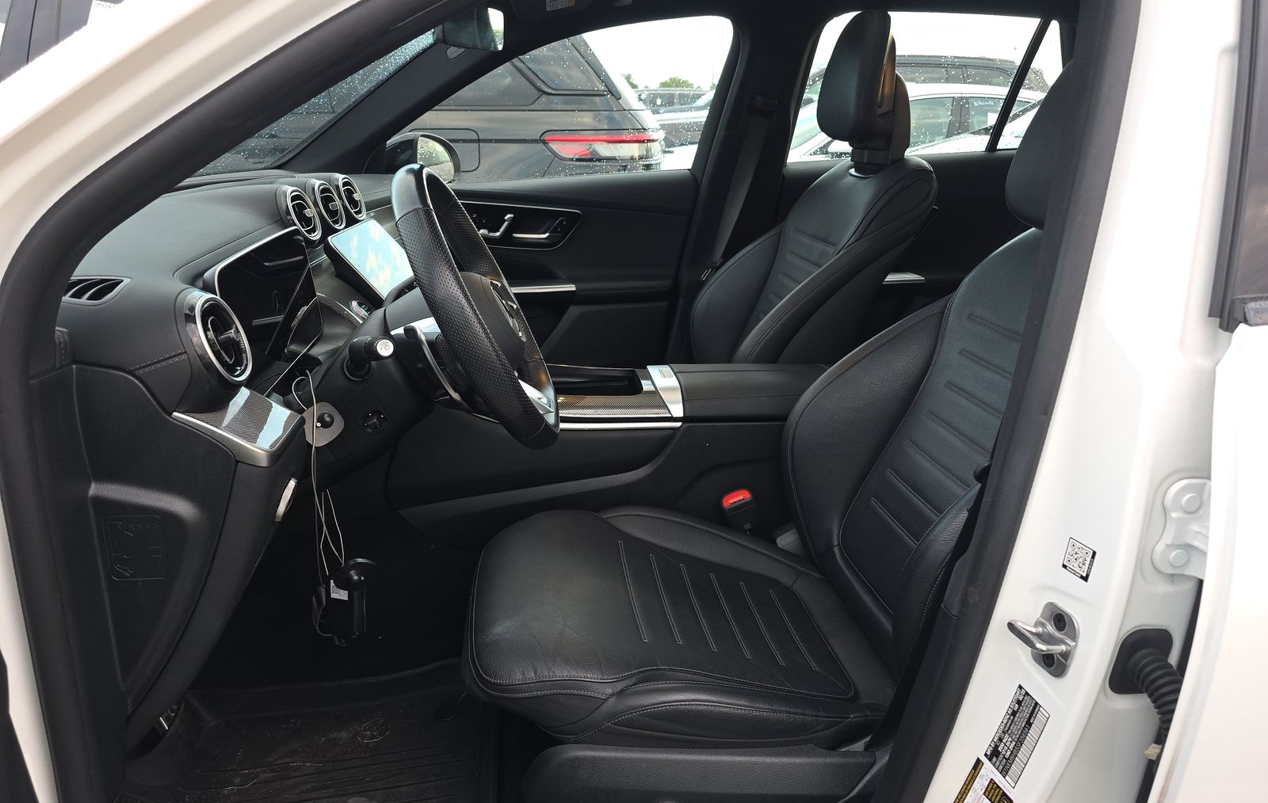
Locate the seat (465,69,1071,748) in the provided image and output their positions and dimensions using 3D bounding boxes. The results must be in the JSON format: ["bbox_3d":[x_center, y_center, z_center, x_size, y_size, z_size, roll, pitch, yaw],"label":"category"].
[{"bbox_3d":[0.228,-0.037,1.094,0.915,0.870,0.545,-3,19,-8],"label":"seat"}]

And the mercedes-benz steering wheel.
[{"bbox_3d":[-0.198,-0.099,1.009,0.090,0.360,0.370,-26,20,3],"label":"mercedes-benz steering wheel"}]

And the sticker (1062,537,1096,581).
[{"bbox_3d":[0.362,0.129,0.685,0.002,0.027,0.027,4,16,-17],"label":"sticker"}]

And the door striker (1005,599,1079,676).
[{"bbox_3d":[0.342,0.198,0.708,0.038,0.062,0.042,11,15,-15],"label":"door striker"}]

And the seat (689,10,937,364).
[{"bbox_3d":[0.108,-0.319,1.766,0.890,0.920,0.540,-3,19,-8],"label":"seat"}]

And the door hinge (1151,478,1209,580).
[{"bbox_3d":[0.448,0.103,0.675,0.060,0.078,0.045,8,16,10],"label":"door hinge"}]

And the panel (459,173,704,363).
[{"bbox_3d":[-0.264,-0.281,2.066,0.850,0.590,0.120,-3,19,-8],"label":"panel"}]

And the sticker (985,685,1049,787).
[{"bbox_3d":[0.338,0.295,0.742,0.002,0.075,0.047,18,11,-14],"label":"sticker"}]

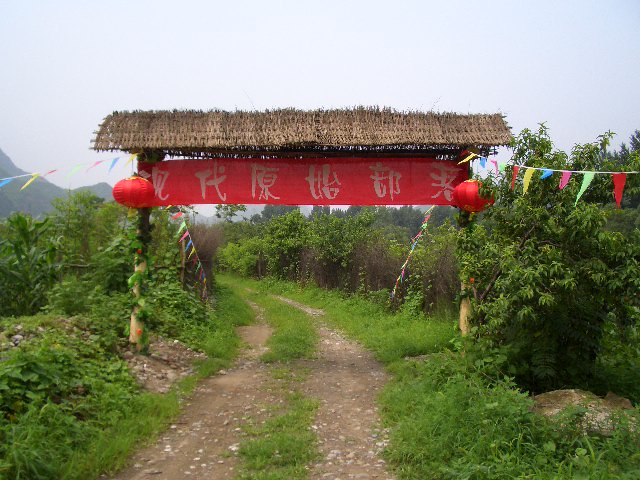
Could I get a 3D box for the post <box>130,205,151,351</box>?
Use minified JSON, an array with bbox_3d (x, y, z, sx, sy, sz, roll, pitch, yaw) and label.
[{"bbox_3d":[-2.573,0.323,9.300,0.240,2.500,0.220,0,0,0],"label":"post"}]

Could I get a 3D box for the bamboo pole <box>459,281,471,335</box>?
[{"bbox_3d":[2.081,0.238,9.350,0.190,2.700,0.190,0,0,0],"label":"bamboo pole"}]

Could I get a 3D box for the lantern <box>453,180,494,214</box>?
[{"bbox_3d":[2.159,-0.612,9.100,0.590,0.460,0.590,0,0,0],"label":"lantern"}]

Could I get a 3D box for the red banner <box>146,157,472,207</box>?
[{"bbox_3d":[-0.236,-0.829,9.250,4.720,0.700,0.060,0,0,0],"label":"red banner"}]

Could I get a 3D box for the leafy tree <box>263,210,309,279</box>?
[{"bbox_3d":[-1.333,0.174,25.000,1.850,2.700,1.900,0,0,0],"label":"leafy tree"}]

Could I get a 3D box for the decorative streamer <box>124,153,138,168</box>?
[{"bbox_3d":[-2.680,-1.130,9.200,0.200,0.230,0.050,0,0,0],"label":"decorative streamer"}]

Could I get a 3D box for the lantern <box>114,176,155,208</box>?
[{"bbox_3d":[-2.623,-0.668,9.100,0.590,0.460,0.590,0,0,0],"label":"lantern"}]

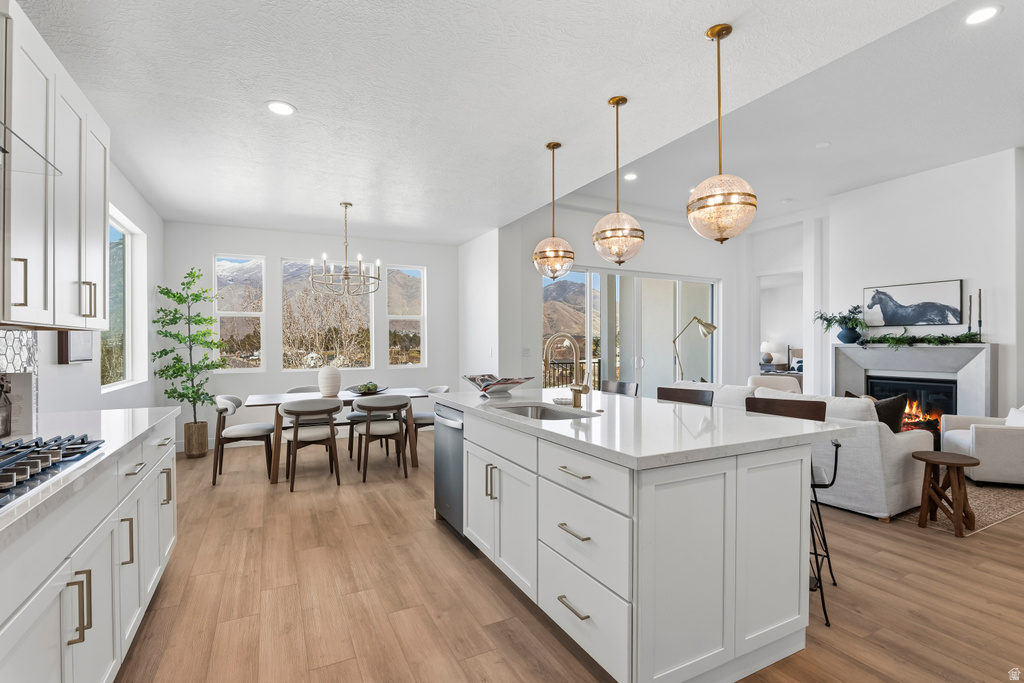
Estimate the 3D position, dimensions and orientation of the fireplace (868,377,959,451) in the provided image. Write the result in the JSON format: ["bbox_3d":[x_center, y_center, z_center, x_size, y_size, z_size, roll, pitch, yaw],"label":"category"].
[{"bbox_3d":[4.862,0.867,5.499,0.320,0.800,0.868,0,0,-28],"label":"fireplace"}]

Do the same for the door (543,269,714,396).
[{"bbox_3d":[2.055,0.128,7.252,3.676,2.444,0.141,0,0,-27],"label":"door"}]

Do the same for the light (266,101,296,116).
[{"bbox_3d":[-1.439,-1.449,2.828,0.187,0.025,0.187,0,0,-27],"label":"light"}]

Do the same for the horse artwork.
[{"bbox_3d":[4.760,-0.435,5.470,0.040,0.495,0.949,0,0,-27],"label":"horse artwork"}]

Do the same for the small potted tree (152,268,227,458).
[{"bbox_3d":[-3.713,0.246,5.248,0.760,2.165,0.720,0,0,-28],"label":"small potted tree"}]

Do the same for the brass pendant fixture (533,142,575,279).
[{"bbox_3d":[0.311,-0.967,3.384,0.303,1.010,0.303,0,0,0],"label":"brass pendant fixture"}]

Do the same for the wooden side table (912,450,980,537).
[{"bbox_3d":[3.092,1.077,3.241,0.374,0.505,0.374,0,0,-27],"label":"wooden side table"}]

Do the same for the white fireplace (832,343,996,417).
[{"bbox_3d":[4.741,0.672,5.471,0.250,1.300,1.511,0,0,-28],"label":"white fireplace"}]

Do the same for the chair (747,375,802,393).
[{"bbox_3d":[3.793,0.908,6.598,0.760,0.840,0.780,0,0,34],"label":"chair"}]

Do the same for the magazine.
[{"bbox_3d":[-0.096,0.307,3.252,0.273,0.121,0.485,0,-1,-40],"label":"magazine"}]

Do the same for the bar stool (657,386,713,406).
[{"bbox_3d":[1.081,0.827,3.090,0.500,0.975,0.450,0,0,-42],"label":"bar stool"}]

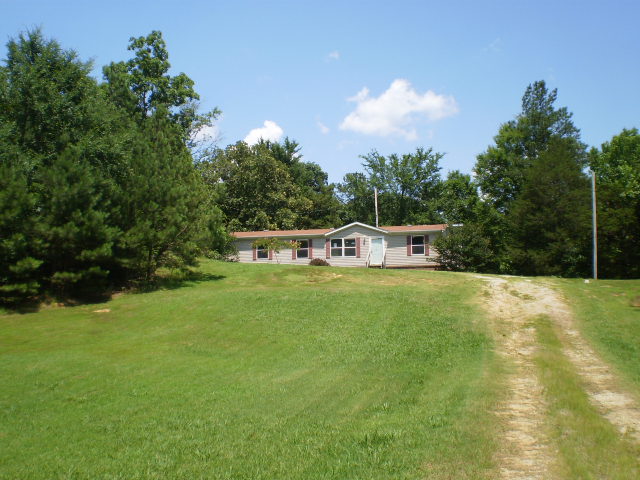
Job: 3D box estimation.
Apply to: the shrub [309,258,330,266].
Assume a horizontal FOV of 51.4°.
[{"bbox_3d":[0.000,1.733,50.800,1.600,0.650,1.400,-1,-3,0],"label":"shrub"}]

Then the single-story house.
[{"bbox_3d":[1.600,0.770,55.400,17.600,3.700,8.200,-2,-3,13],"label":"single-story house"}]

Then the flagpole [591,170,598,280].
[{"bbox_3d":[17.734,-0.937,43.000,0.200,7.000,0.200,-1,-3,0],"label":"flagpole"}]

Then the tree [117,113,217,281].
[{"bbox_3d":[-9.053,-2.578,39.000,5.900,9.900,5.700,-1,-3,0],"label":"tree"}]

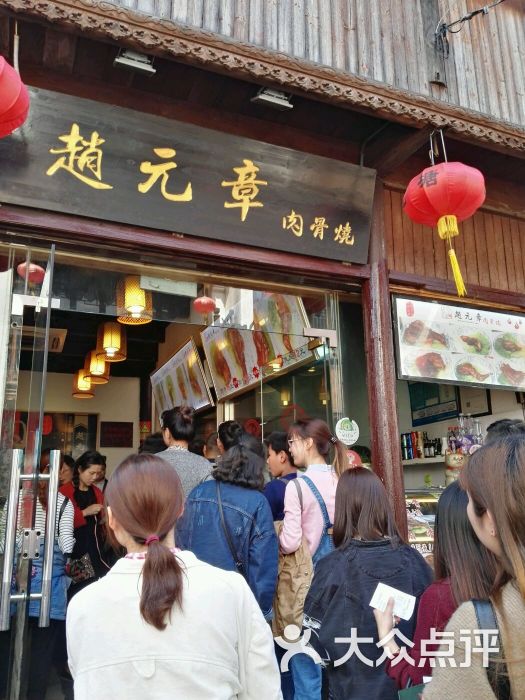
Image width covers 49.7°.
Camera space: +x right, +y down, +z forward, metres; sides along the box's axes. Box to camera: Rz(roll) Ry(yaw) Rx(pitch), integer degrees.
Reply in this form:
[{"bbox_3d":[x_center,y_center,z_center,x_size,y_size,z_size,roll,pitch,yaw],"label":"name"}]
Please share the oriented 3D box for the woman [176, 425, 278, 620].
[{"bbox_3d":[-0.168,1.177,2.746,0.520,1.610,0.340,1,-14,-8],"label":"woman"}]

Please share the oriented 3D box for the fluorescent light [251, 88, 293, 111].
[{"bbox_3d":[0.062,-1.472,3.320,0.210,0.090,0.130,5,10,-22],"label":"fluorescent light"}]

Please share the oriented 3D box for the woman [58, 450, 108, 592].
[{"bbox_3d":[-1.278,1.513,3.923,0.330,1.570,0.450,-13,-19,40],"label":"woman"}]

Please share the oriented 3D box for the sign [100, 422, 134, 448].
[{"bbox_3d":[-1.825,1.066,7.095,0.400,0.325,0.030,5,-15,-22],"label":"sign"}]

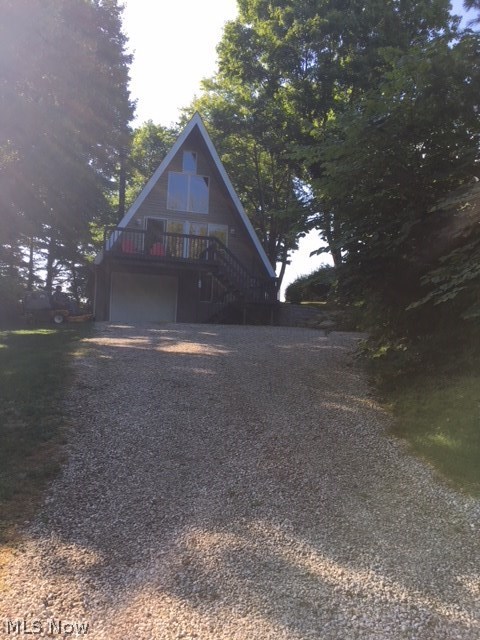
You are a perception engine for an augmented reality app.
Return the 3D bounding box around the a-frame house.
[{"bbox_3d":[-3.581,-4.374,28.633,8.350,9.750,10.000,3,-4,-18],"label":"a-frame house"}]

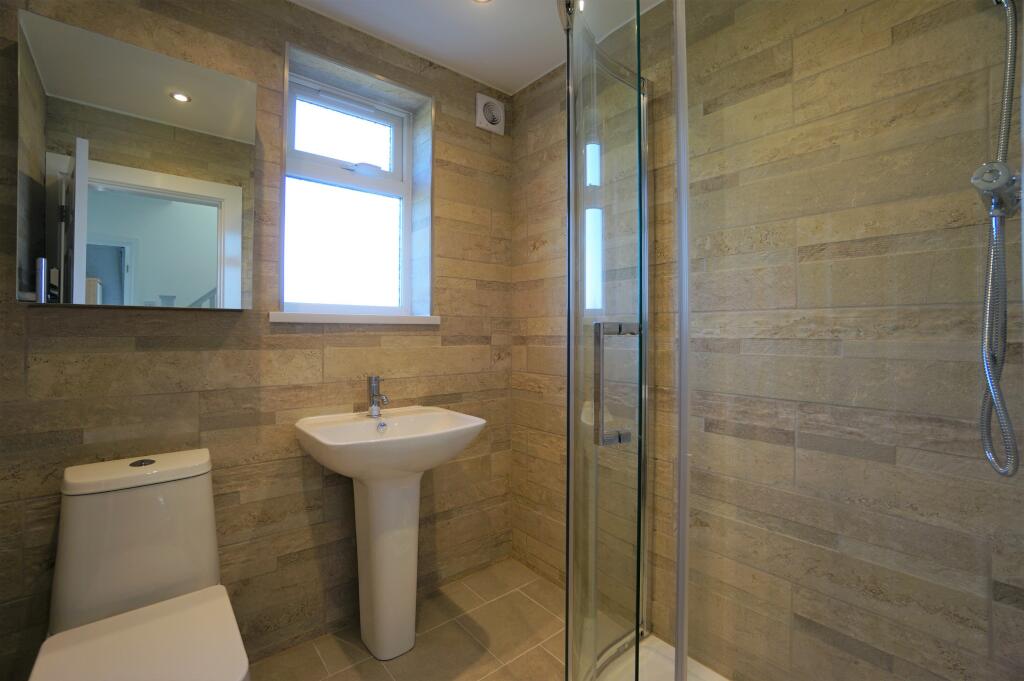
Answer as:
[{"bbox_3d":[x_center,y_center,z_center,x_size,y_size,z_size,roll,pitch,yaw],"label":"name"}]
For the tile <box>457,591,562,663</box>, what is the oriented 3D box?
[{"bbox_3d":[-0.001,1.055,1.591,0.303,0.010,0.302,-1,1,-40],"label":"tile"}]

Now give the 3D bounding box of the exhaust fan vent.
[{"bbox_3d":[-0.096,-1.031,1.940,0.154,0.156,0.024,-1,1,-40],"label":"exhaust fan vent"}]

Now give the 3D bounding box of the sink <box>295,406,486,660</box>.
[{"bbox_3d":[-0.395,0.666,1.431,0.547,0.803,0.462,-1,1,-40],"label":"sink"}]

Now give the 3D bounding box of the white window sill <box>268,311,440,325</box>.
[{"bbox_3d":[-0.602,-0.078,1.640,0.636,0.032,0.200,-1,1,-40],"label":"white window sill"}]

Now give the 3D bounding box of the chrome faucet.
[{"bbox_3d":[-0.468,0.202,1.501,0.050,0.147,0.125,-1,1,-40],"label":"chrome faucet"}]

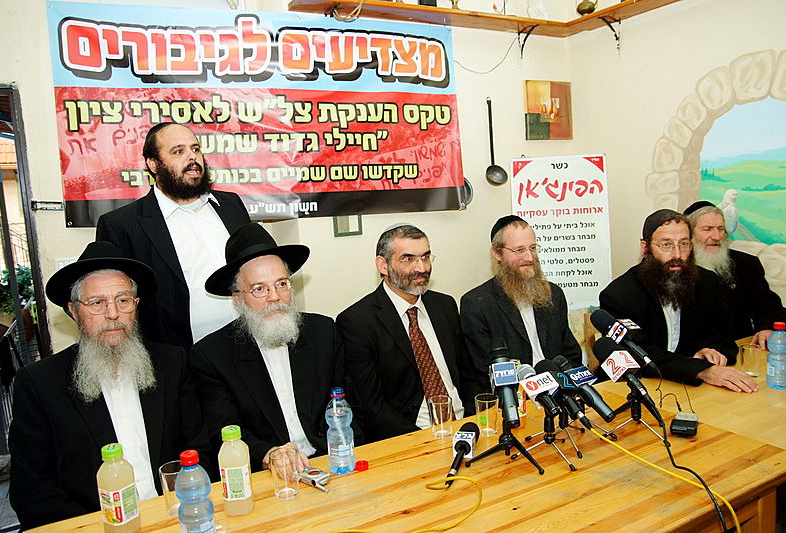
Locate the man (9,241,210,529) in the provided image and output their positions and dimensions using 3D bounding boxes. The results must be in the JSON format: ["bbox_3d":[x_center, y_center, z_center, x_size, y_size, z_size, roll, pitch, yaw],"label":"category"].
[{"bbox_3d":[-0.584,0.606,1.382,0.540,1.350,0.760,-8,6,-35],"label":"man"}]

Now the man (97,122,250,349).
[{"bbox_3d":[-0.723,0.357,2.102,0.520,1.740,0.330,-9,7,-40],"label":"man"}]

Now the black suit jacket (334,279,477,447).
[{"bbox_3d":[0.084,0.396,1.926,0.500,0.680,0.400,-8,6,-30],"label":"black suit jacket"}]

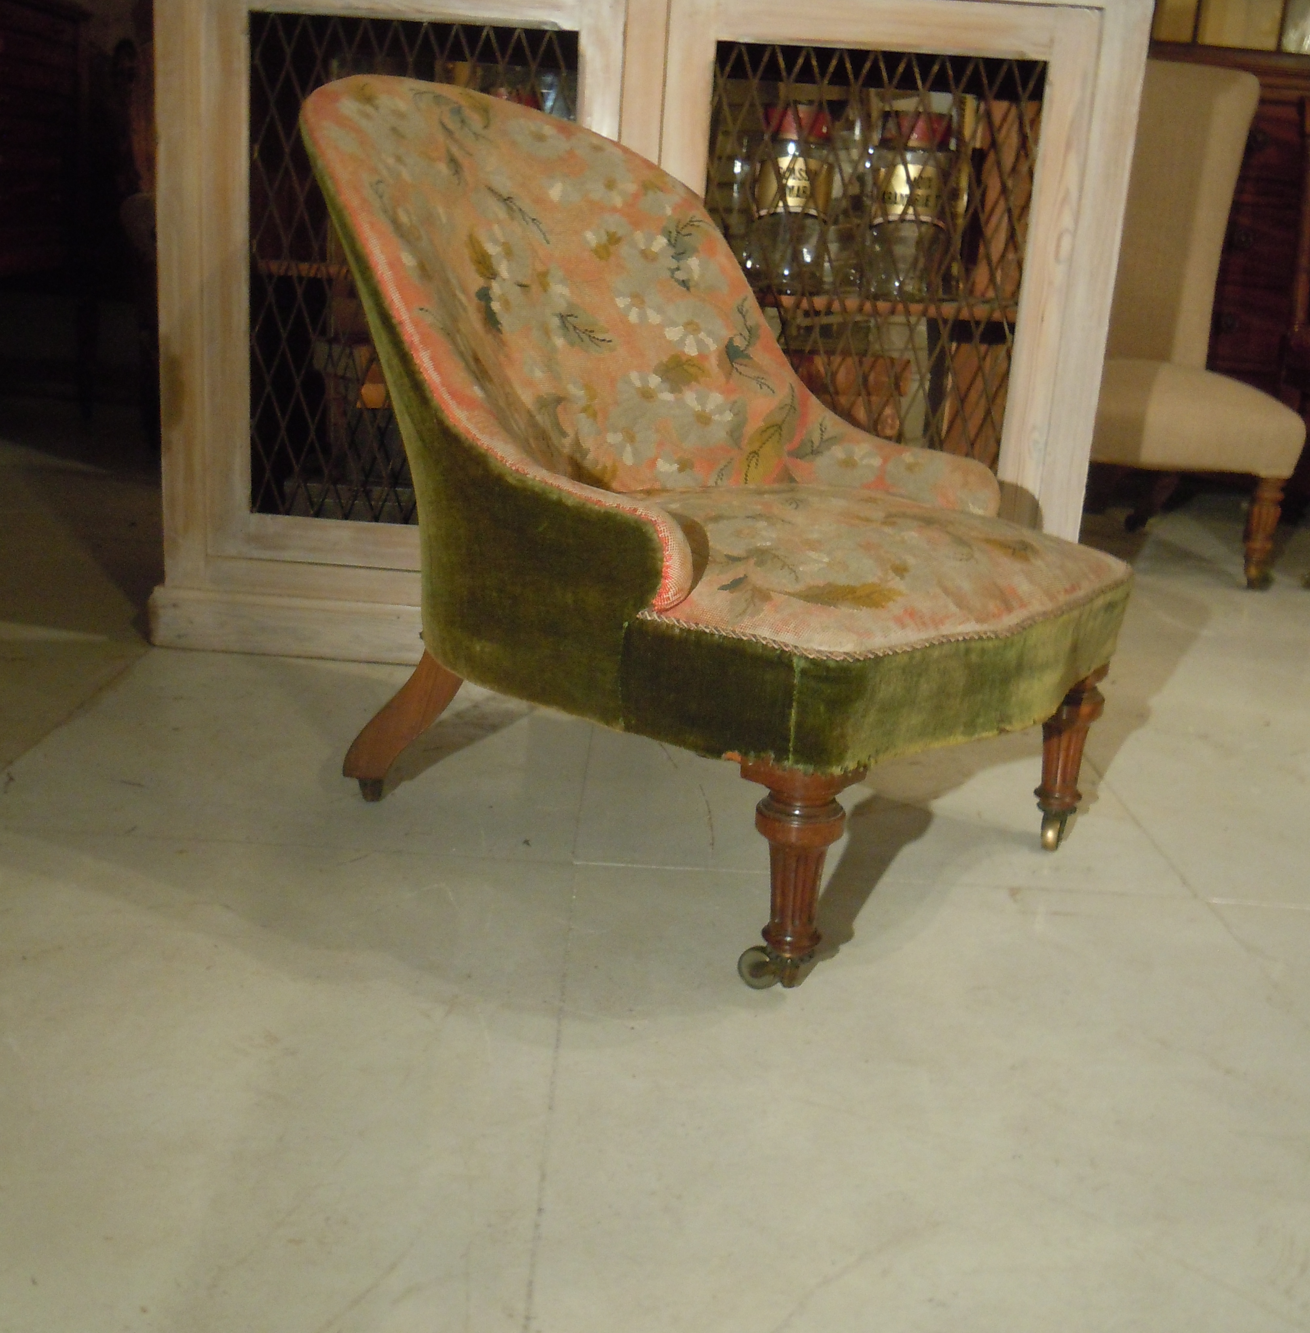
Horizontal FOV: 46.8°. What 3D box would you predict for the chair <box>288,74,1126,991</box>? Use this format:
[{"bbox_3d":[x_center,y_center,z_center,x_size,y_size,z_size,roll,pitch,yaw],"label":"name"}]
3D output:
[{"bbox_3d":[0.035,-0.208,1.611,0.810,0.792,0.642,15,18,35],"label":"chair"}]

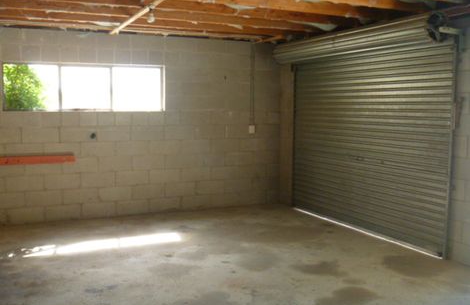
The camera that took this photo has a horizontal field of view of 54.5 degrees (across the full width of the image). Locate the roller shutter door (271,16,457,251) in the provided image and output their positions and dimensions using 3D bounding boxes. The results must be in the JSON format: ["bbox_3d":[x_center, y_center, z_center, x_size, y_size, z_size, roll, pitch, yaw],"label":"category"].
[{"bbox_3d":[1.262,-0.221,5.282,0.370,2.290,2.570,-3,7,-28],"label":"roller shutter door"}]

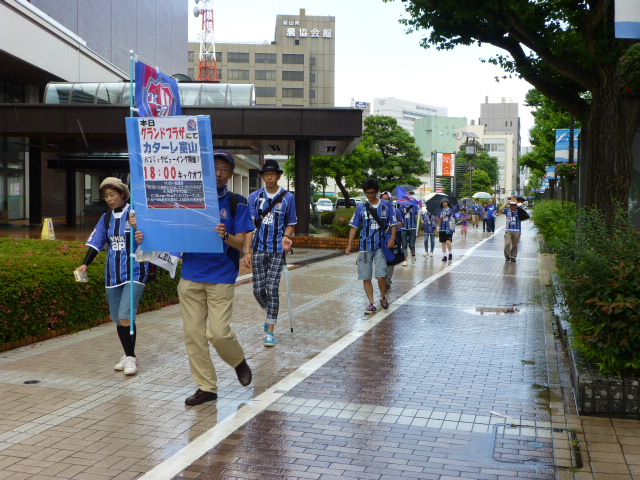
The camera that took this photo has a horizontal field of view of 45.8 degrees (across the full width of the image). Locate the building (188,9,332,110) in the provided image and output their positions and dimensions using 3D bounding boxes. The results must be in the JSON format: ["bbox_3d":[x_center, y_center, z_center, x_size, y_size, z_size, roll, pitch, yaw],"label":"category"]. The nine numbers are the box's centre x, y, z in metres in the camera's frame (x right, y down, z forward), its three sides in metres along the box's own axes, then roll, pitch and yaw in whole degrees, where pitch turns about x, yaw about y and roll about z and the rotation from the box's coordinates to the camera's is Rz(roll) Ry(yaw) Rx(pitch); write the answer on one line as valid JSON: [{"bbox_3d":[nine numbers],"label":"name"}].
[{"bbox_3d":[-14.783,-26.625,166.239,34.000,42.500,15.000,0,2,-8],"label":"building"}]

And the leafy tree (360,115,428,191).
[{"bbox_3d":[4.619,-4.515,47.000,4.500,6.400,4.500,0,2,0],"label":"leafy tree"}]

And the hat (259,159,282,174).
[{"bbox_3d":[-0.478,-0.707,7.358,0.250,0.130,0.280,0,2,3],"label":"hat"}]

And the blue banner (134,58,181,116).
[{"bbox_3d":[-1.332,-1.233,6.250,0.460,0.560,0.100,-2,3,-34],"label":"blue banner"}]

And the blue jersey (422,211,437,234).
[{"bbox_3d":[3.010,-0.479,20.797,0.390,0.620,0.260,0,2,12],"label":"blue jersey"}]

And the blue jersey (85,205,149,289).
[{"bbox_3d":[-1.656,0.045,6.200,0.530,0.700,0.320,0,2,12],"label":"blue jersey"}]

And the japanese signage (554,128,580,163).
[{"bbox_3d":[7.836,-2.992,24.000,0.780,1.040,0.060,1,2,16],"label":"japanese signage"}]

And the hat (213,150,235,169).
[{"bbox_3d":[-0.676,-0.542,5.123,0.190,0.135,0.260,1,2,14],"label":"hat"}]

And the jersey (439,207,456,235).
[{"bbox_3d":[3.300,-0.506,19.695,0.470,0.680,0.280,0,2,12],"label":"jersey"}]

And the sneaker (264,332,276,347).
[{"bbox_3d":[-0.484,0.953,7.413,0.105,0.120,0.280,0,2,7],"label":"sneaker"}]

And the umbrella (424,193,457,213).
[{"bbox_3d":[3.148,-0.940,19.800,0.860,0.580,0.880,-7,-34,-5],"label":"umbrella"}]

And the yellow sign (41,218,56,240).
[{"bbox_3d":[-8.047,-0.256,22.507,0.320,0.700,0.320,1,3,31],"label":"yellow sign"}]

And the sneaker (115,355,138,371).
[{"bbox_3d":[-1.608,1.003,6.314,0.095,0.105,0.245,1,2,25],"label":"sneaker"}]

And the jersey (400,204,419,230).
[{"bbox_3d":[2.149,-0.540,18.200,0.460,0.630,0.280,0,2,9],"label":"jersey"}]

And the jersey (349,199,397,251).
[{"bbox_3d":[0.675,-0.195,9.650,0.600,0.660,0.340,0,2,9],"label":"jersey"}]

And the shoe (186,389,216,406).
[{"bbox_3d":[-0.812,1.042,5.174,0.105,0.115,0.280,2,3,34],"label":"shoe"}]

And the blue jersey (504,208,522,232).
[{"bbox_3d":[5.041,-0.509,19.800,0.470,0.620,0.280,0,2,9],"label":"blue jersey"}]

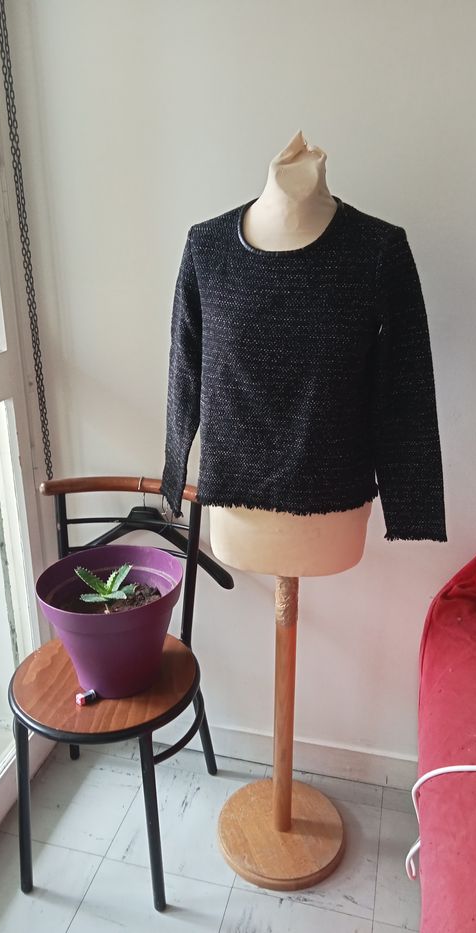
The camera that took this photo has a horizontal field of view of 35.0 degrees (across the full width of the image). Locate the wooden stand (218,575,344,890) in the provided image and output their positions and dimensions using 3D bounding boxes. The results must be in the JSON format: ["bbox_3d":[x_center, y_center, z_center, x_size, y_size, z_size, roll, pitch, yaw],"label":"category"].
[{"bbox_3d":[0.104,0.532,1.646,0.289,0.737,0.289,5,22,14],"label":"wooden stand"}]

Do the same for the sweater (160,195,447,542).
[{"bbox_3d":[0.116,-0.157,1.361,0.556,0.616,0.250,4,22,11],"label":"sweater"}]

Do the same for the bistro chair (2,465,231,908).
[{"bbox_3d":[-0.281,0.481,1.679,0.412,0.809,0.455,3,22,8],"label":"bistro chair"}]

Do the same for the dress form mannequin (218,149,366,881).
[{"bbox_3d":[0.102,0.165,1.502,0.355,1.525,0.285,4,22,11],"label":"dress form mannequin"}]

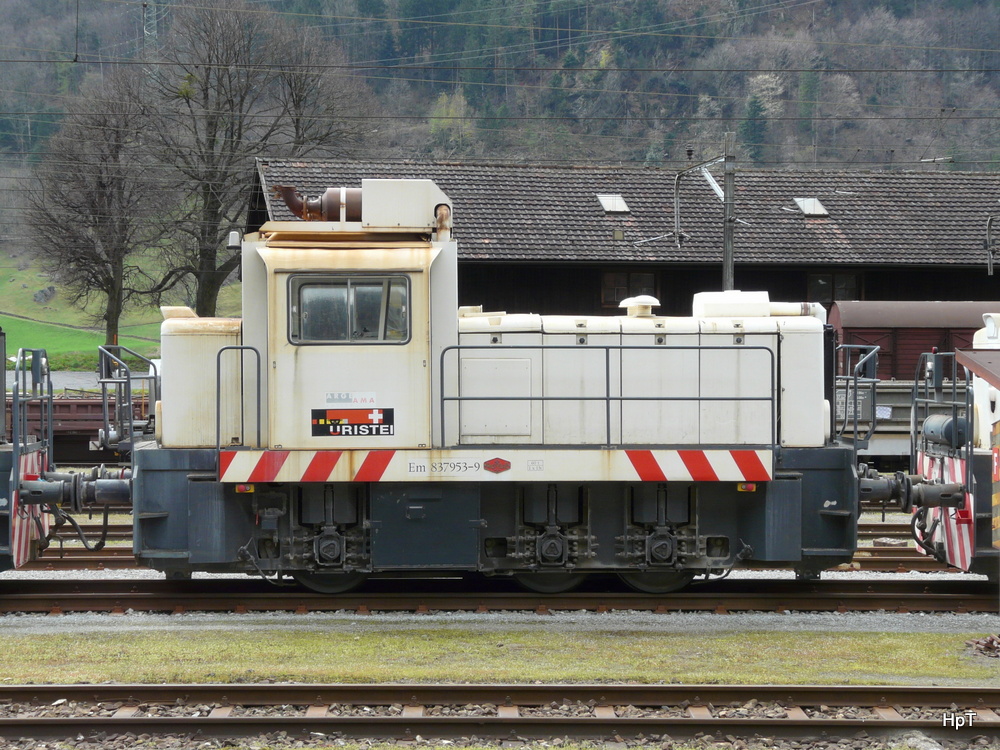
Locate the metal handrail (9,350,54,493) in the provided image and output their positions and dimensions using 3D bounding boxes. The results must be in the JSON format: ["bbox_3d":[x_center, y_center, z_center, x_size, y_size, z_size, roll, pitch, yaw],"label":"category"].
[{"bbox_3d":[-4.754,0.420,22.700,0.200,1.360,2.300,0,0,-3],"label":"metal handrail"}]

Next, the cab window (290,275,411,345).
[{"bbox_3d":[-1.465,-0.633,21.600,1.190,0.670,0.060,0,0,-3],"label":"cab window"}]

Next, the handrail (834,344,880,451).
[{"bbox_3d":[3.614,0.270,23.200,0.360,1.120,2.300,0,0,-3],"label":"handrail"}]

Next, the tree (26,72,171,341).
[{"bbox_3d":[-14.150,-5.770,78.000,5.050,9.800,5.050,0,0,-3],"label":"tree"}]

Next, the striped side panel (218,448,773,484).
[{"bbox_3d":[-0.024,0.884,21.640,5.360,0.315,0.080,0,0,-3],"label":"striped side panel"}]

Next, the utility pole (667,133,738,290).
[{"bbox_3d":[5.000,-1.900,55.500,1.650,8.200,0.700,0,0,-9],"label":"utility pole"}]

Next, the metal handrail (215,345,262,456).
[{"bbox_3d":[-2.517,0.235,21.460,0.440,1.050,0.060,0,0,-3],"label":"metal handrail"}]

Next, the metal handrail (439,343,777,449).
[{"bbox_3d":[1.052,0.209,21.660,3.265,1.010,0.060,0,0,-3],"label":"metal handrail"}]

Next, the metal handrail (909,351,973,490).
[{"bbox_3d":[4.627,0.450,23.260,0.200,1.380,2.300,0,0,-3],"label":"metal handrail"}]

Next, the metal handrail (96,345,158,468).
[{"bbox_3d":[-3.811,0.320,22.750,0.420,1.220,2.300,0,0,-3],"label":"metal handrail"}]

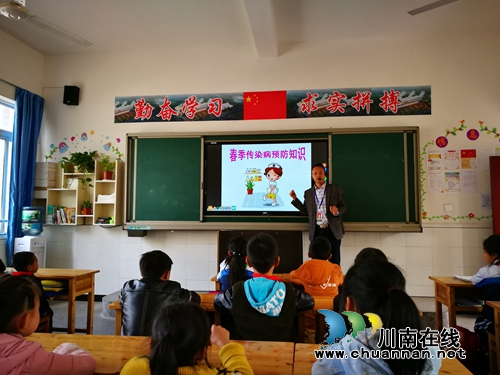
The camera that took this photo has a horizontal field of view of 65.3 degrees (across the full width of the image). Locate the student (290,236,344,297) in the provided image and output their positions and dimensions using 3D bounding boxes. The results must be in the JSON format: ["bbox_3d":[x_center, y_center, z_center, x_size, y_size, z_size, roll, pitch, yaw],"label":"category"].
[{"bbox_3d":[0.541,0.916,3.145,0.423,1.044,0.500,0,-5,7],"label":"student"}]

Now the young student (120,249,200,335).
[{"bbox_3d":[-0.497,0.859,2.214,0.455,1.000,0.500,-1,-5,15],"label":"young student"}]

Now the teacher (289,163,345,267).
[{"bbox_3d":[0.796,0.543,4.538,0.664,1.672,0.420,-1,-5,10],"label":"teacher"}]

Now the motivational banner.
[{"bbox_3d":[0.220,-1.141,5.442,4.413,0.393,0.020,0,-5,7],"label":"motivational banner"}]

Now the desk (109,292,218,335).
[{"bbox_3d":[-0.222,1.033,2.368,1.140,0.680,0.410,0,-5,7],"label":"desk"}]

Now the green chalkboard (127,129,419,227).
[{"bbox_3d":[0.236,-0.096,5.295,3.972,1.342,0.120,0,-5,7],"label":"green chalkboard"}]

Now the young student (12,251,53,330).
[{"bbox_3d":[-1.764,0.986,3.215,0.420,0.900,0.500,-2,-5,25],"label":"young student"}]

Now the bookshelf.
[{"bbox_3d":[-2.317,0.090,5.548,1.014,0.910,0.220,0,-5,7],"label":"bookshelf"}]

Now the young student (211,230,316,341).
[{"bbox_3d":[0.080,0.804,2.133,0.533,1.102,0.530,0,-5,7],"label":"young student"}]

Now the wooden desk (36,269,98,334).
[{"bbox_3d":[-2.034,1.124,3.572,1.140,0.680,0.410,0,-5,7],"label":"wooden desk"}]

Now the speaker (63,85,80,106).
[{"bbox_3d":[-2.579,-1.331,5.684,0.164,0.226,0.130,0,-5,-3],"label":"speaker"}]

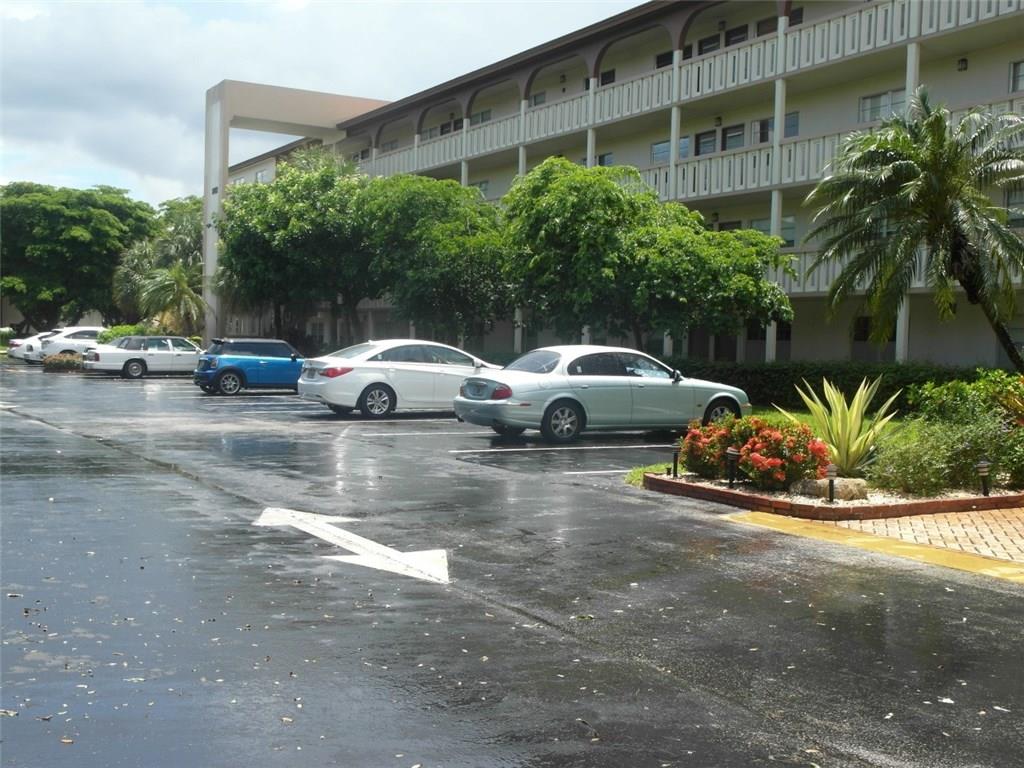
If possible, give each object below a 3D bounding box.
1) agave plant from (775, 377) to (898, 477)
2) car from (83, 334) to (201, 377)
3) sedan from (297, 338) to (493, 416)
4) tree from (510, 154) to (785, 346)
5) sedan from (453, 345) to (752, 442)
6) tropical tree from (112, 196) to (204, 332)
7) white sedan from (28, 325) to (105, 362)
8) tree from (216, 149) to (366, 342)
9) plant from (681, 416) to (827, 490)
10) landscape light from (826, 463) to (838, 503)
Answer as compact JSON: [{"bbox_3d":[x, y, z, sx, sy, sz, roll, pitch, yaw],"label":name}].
[{"bbox_3d":[3.613,0.499,13.750,1.280,1.040,1.200,2,2,15],"label":"agave plant"},{"bbox_3d":[-12.378,-0.973,44.246,5.400,1.440,1.970,1,2,-33],"label":"car"},{"bbox_3d":[-1.804,-0.147,24.342,4.820,1.470,1.840,1,2,-30],"label":"sedan"},{"bbox_3d":[2.988,-2.177,27.400,6.200,5.500,5.400,2,2,6],"label":"tree"},{"bbox_3d":[1.479,0.102,19.405,4.900,1.430,1.830,1,2,-29],"label":"sedan"},{"bbox_3d":[-15.136,-4.336,53.500,4.200,7.450,4.100,1,2,-16],"label":"tropical tree"},{"bbox_3d":[-17.850,-1.515,53.841,4.750,1.630,1.870,1,2,-30],"label":"white sedan"},{"bbox_3d":[-8.215,-4.543,46.500,5.800,8.650,5.500,1,2,-10],"label":"tree"},{"bbox_3d":[2.552,0.702,12.803,1.000,0.640,1.400,1,2,-30],"label":"plant"},{"bbox_3d":[2.849,0.872,11.050,0.105,0.370,0.105,2,2,15],"label":"landscape light"}]

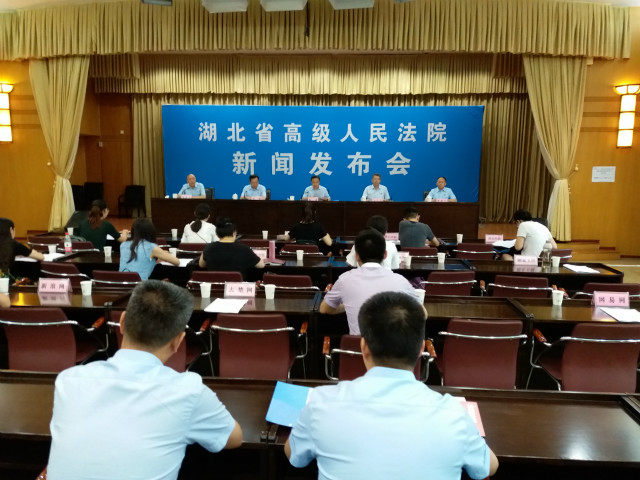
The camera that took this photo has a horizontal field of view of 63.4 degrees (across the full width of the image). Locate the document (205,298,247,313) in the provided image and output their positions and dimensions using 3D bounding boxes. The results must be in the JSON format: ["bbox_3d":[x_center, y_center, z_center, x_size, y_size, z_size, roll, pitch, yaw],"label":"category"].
[{"bbox_3d":[-0.578,0.408,3.239,0.210,0.005,0.300,1,8,3],"label":"document"}]

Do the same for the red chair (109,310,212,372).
[{"bbox_3d":[-0.912,0.775,3.147,0.570,0.850,0.580,1,8,5],"label":"red chair"}]

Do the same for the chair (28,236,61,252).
[{"bbox_3d":[-3.222,0.352,6.411,0.570,0.860,0.600,1,7,3],"label":"chair"}]

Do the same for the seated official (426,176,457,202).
[{"bbox_3d":[2.346,-0.604,10.008,0.580,1.220,0.750,1,8,4],"label":"seated official"}]

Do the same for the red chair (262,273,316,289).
[{"bbox_3d":[-0.197,0.641,4.136,0.570,0.850,0.580,2,8,9],"label":"red chair"}]

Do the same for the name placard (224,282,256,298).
[{"bbox_3d":[-0.535,0.329,3.512,0.205,0.096,0.075,1,8,1],"label":"name placard"}]

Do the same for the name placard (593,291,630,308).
[{"bbox_3d":[1.983,0.401,3.539,0.220,0.105,0.085,1,7,3],"label":"name placard"}]

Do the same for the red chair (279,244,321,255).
[{"bbox_3d":[-0.169,0.434,5.593,0.570,0.850,0.580,1,8,6],"label":"red chair"}]

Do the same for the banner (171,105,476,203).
[{"bbox_3d":[-0.024,-1.613,11.625,7.120,2.740,0.100,1,8,4],"label":"banner"}]

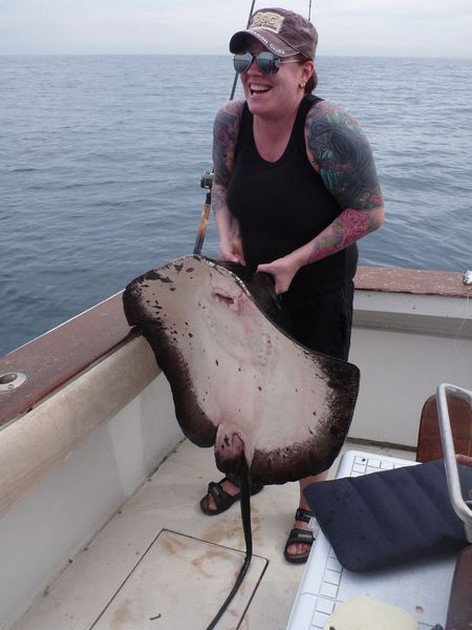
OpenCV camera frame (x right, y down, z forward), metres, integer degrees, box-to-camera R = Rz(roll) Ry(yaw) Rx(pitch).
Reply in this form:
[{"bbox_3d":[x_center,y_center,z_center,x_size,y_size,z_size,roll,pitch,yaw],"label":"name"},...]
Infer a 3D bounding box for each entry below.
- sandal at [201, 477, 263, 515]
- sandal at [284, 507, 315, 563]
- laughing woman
[{"bbox_3d":[-0.008,0.654,2.126,0.260,0.100,0.100,-13,28,-27],"label":"sandal"},{"bbox_3d":[0.240,0.727,1.968,0.100,0.100,0.260,6,25,12],"label":"sandal"},{"bbox_3d":[0.135,-0.002,1.709,0.520,1.640,0.440,15,28,29],"label":"laughing woman"}]

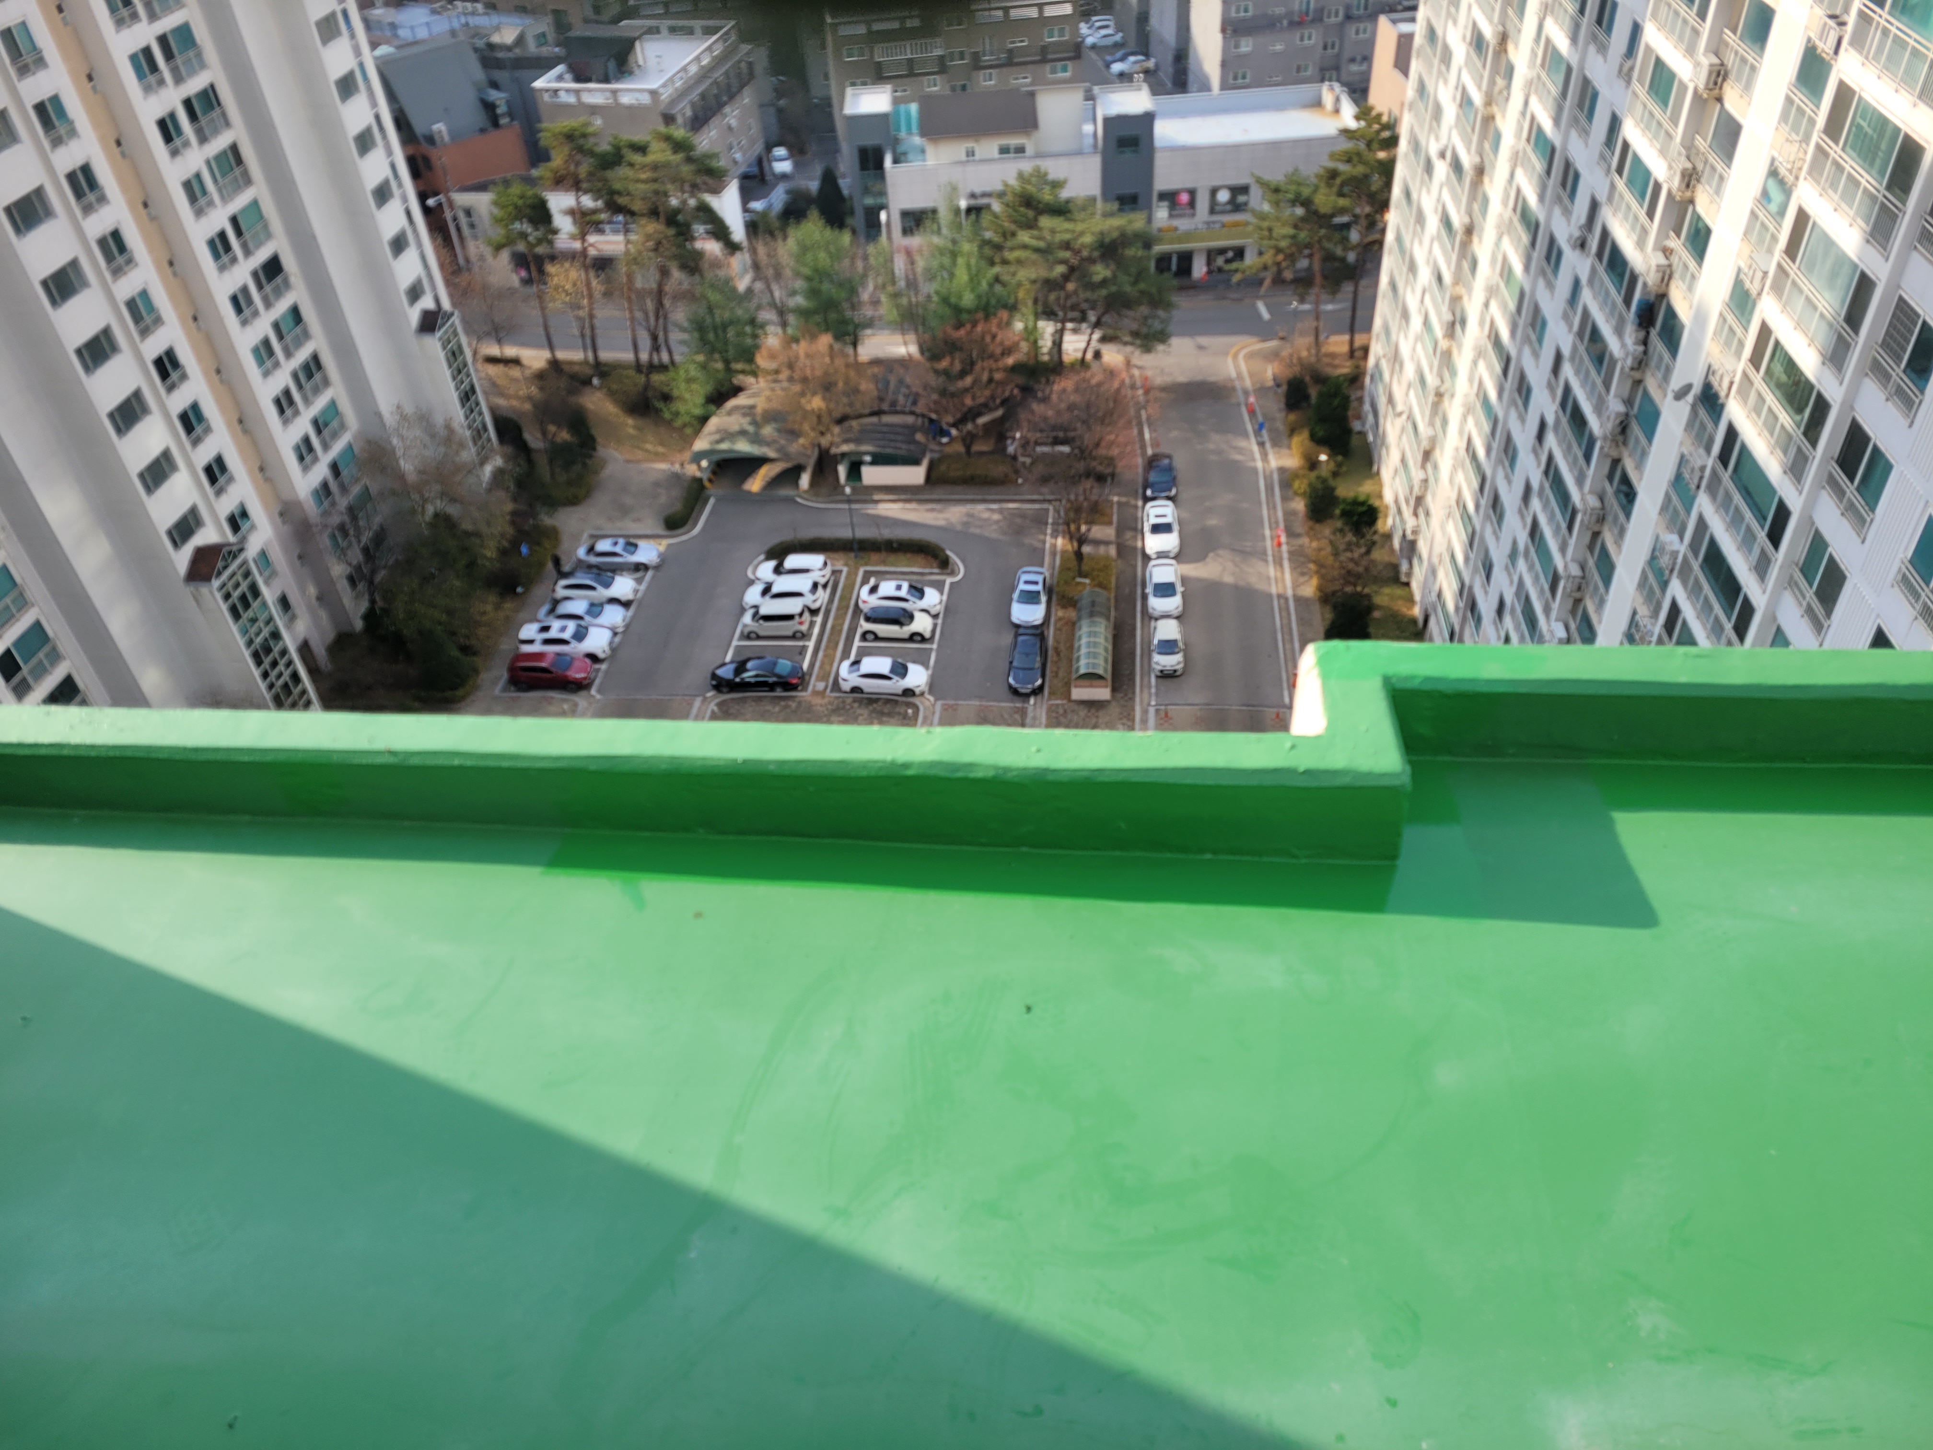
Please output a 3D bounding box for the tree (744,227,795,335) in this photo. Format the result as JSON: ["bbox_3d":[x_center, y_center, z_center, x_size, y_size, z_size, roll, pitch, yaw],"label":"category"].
[{"bbox_3d":[-13.908,-31.772,104.397,3.500,7.900,3.500,1,41,7],"label":"tree"}]

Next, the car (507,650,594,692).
[{"bbox_3d":[-22.037,-2.897,76.748,4.420,1.640,1.840,1,41,7],"label":"car"}]

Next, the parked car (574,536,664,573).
[{"bbox_3d":[-20.213,-9.888,84.190,4.750,1.460,1.830,1,41,6],"label":"parked car"}]

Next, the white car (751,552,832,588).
[{"bbox_3d":[-9.847,-8.767,81.849,4.450,1.620,1.840,1,41,6],"label":"white car"}]

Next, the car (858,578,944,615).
[{"bbox_3d":[-3.659,-7.101,79.956,4.560,1.450,1.810,1,41,7],"label":"car"}]

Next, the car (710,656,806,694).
[{"bbox_3d":[-10.905,-2.756,75.642,4.870,1.470,1.850,1,41,7],"label":"car"}]

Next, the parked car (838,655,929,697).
[{"bbox_3d":[-4.295,-2.560,74.393,4.650,1.450,1.830,1,41,6],"label":"parked car"}]

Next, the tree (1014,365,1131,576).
[{"bbox_3d":[6.000,-13.035,77.923,6.600,11.300,6.600,1,41,6],"label":"tree"}]

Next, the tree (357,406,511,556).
[{"bbox_3d":[-30.388,-13.065,82.628,8.000,9.500,8.000,1,41,6],"label":"tree"}]

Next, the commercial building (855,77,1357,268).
[{"bbox_3d":[9.128,-41.523,109.376,35.200,12.300,11.500,-4,41,1],"label":"commercial building"}]

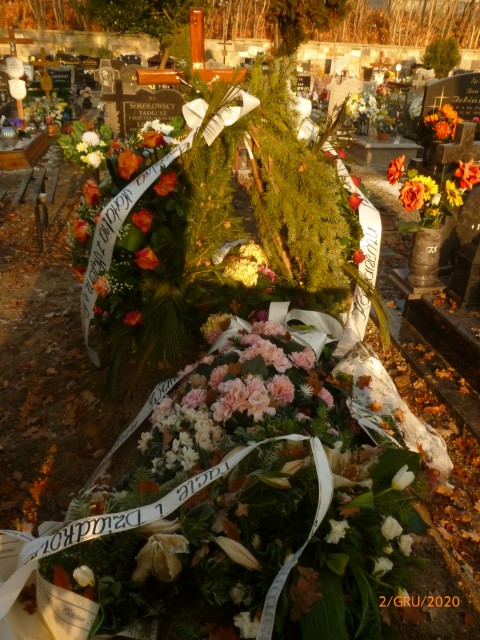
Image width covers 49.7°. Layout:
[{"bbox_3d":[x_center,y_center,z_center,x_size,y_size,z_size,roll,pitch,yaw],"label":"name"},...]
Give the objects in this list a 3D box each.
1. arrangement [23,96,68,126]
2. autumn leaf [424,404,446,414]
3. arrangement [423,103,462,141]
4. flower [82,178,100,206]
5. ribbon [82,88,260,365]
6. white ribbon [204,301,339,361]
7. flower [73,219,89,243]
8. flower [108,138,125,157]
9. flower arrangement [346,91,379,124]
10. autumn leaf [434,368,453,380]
[{"bbox_3d":[-2.818,-3.021,7.500,0.600,0.400,0.450,0,27,0],"label":"arrangement"},{"bbox_3d":[0.887,0.406,2.350,0.095,0.022,0.060,0,27,0],"label":"autumn leaf"},{"bbox_3d":[1.643,-1.610,4.200,0.290,0.280,0.250,0,27,0],"label":"arrangement"},{"bbox_3d":[-0.740,-0.635,2.580,0.085,0.115,0.085,12,30,22],"label":"flower"},{"bbox_3d":[-0.306,-0.444,2.460,0.800,1.200,0.320,7,28,13],"label":"ribbon"},{"bbox_3d":[0.143,0.046,2.080,0.530,0.160,0.230,0,27,0],"label":"white ribbon"},{"bbox_3d":[-0.801,-0.449,2.600,0.080,0.105,0.080,12,30,22],"label":"flower"},{"bbox_3d":[-0.601,-0.840,2.520,0.078,0.085,0.075,12,30,22],"label":"flower"},{"bbox_3d":[1.656,-2.873,7.000,0.420,0.440,0.360,0,27,0],"label":"flower arrangement"},{"bbox_3d":[0.951,0.255,2.420,0.085,0.022,0.062,0,27,0],"label":"autumn leaf"}]

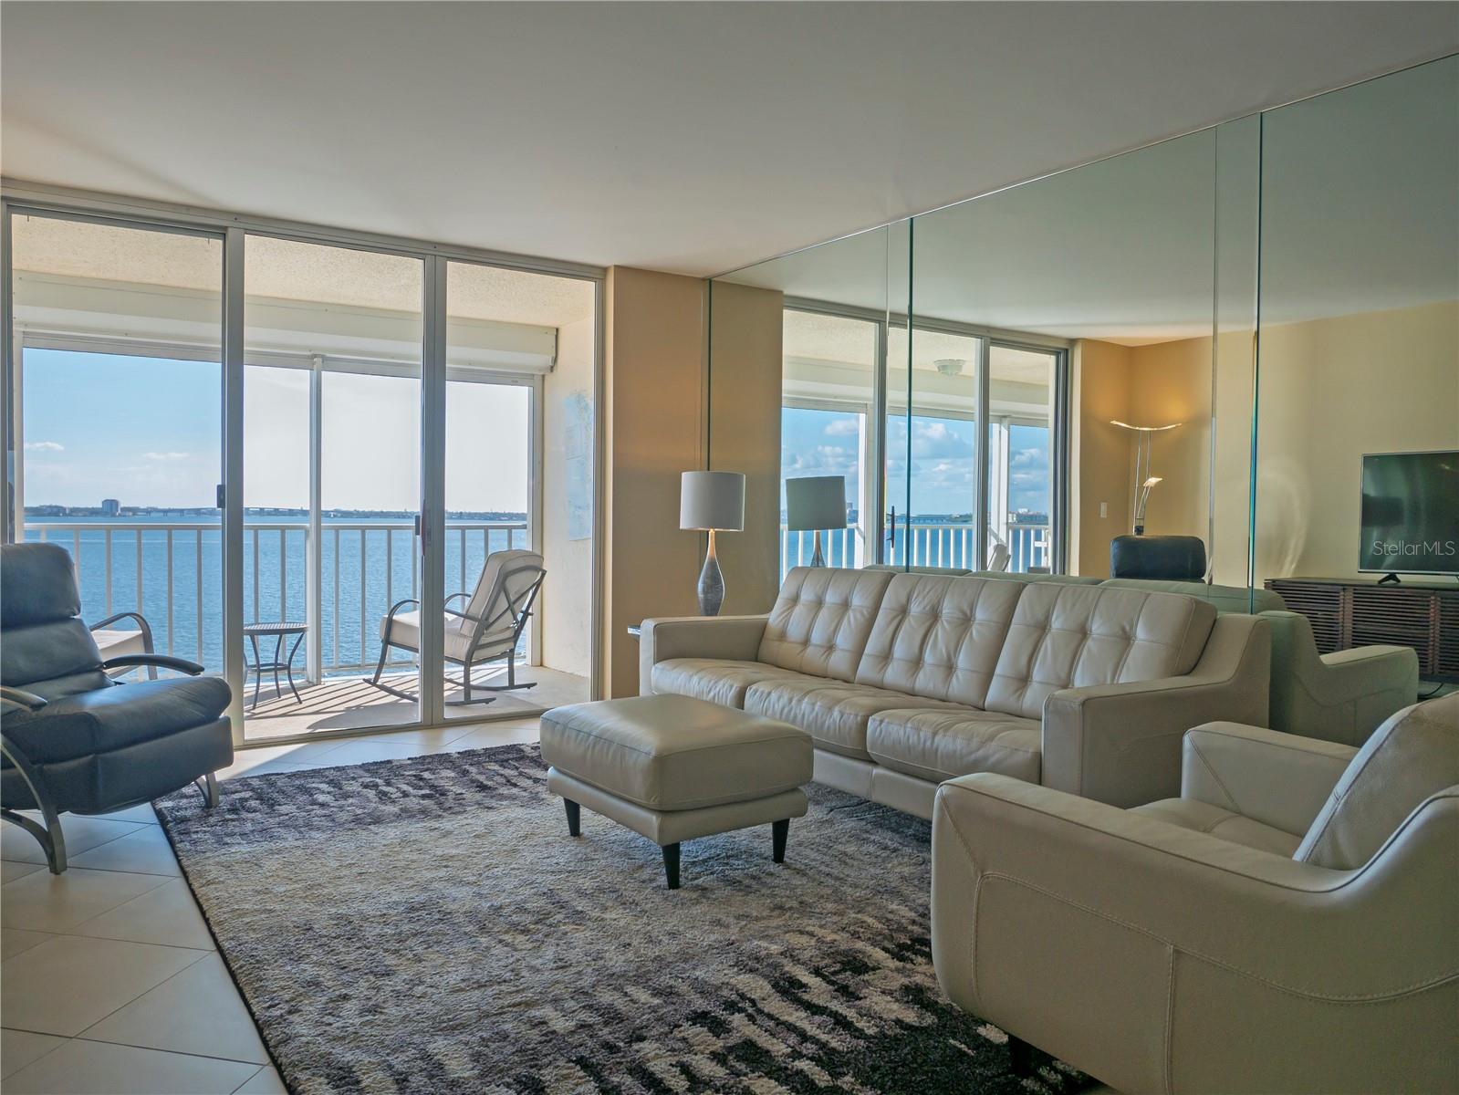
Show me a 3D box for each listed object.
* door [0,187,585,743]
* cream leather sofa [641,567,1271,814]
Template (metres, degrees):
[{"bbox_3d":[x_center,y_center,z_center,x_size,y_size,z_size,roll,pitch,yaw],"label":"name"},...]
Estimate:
[{"bbox_3d":[-1.840,-0.265,5.249,2.740,2.340,0.110,-1,2,-35],"label":"door"},{"bbox_3d":[0.671,0.539,4.284,0.950,0.840,2.415,-1,2,-35],"label":"cream leather sofa"}]

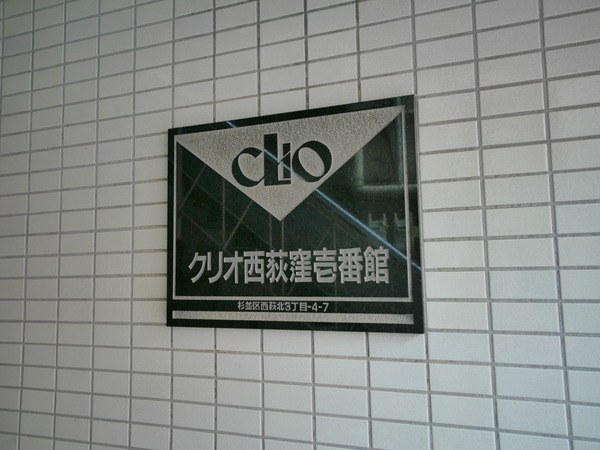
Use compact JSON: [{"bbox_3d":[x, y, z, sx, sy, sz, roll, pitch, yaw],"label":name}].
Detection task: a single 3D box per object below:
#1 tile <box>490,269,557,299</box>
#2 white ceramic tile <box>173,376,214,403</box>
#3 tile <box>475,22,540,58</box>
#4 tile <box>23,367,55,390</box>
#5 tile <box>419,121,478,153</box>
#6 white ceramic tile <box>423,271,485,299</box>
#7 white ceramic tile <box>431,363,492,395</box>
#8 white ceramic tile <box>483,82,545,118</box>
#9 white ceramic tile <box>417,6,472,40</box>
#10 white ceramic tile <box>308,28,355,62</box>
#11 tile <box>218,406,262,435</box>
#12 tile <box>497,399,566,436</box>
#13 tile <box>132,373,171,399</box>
[{"bbox_3d":[0.352,0.094,0.766,0.095,0.045,0.008,-3,-6,20],"label":"tile"},{"bbox_3d":[-0.209,0.323,0.954,0.095,0.045,0.008,-3,-6,20],"label":"white ceramic tile"},{"bbox_3d":[0.346,-0.304,0.806,0.095,0.044,0.008,-3,-6,20],"label":"tile"},{"bbox_3d":[-0.584,0.344,1.096,0.095,0.045,0.008,-3,-6,20],"label":"tile"},{"bbox_3d":[0.253,-0.149,0.824,0.095,0.045,0.008,-3,-6,20],"label":"tile"},{"bbox_3d":[0.258,0.100,0.802,0.095,0.045,0.008,-3,-6,20],"label":"white ceramic tile"},{"bbox_3d":[0.261,0.248,0.787,0.095,0.045,0.008,-3,-6,20],"label":"white ceramic tile"},{"bbox_3d":[0.346,-0.204,0.794,0.095,0.045,0.008,-3,-6,20],"label":"white ceramic tile"},{"bbox_3d":[0.250,-0.349,0.845,0.095,0.044,0.008,-3,-6,20],"label":"white ceramic tile"},{"bbox_3d":[0.061,-0.338,0.915,0.095,0.044,0.008,-3,-6,20],"label":"white ceramic tile"},{"bbox_3d":[-0.114,0.369,0.920,0.095,0.044,0.008,-3,-6,20],"label":"tile"},{"bbox_3d":[0.354,0.292,0.745,0.095,0.045,0.008,-3,-6,20],"label":"tile"},{"bbox_3d":[-0.303,0.329,0.995,0.095,0.044,0.008,-3,-6,20],"label":"tile"}]

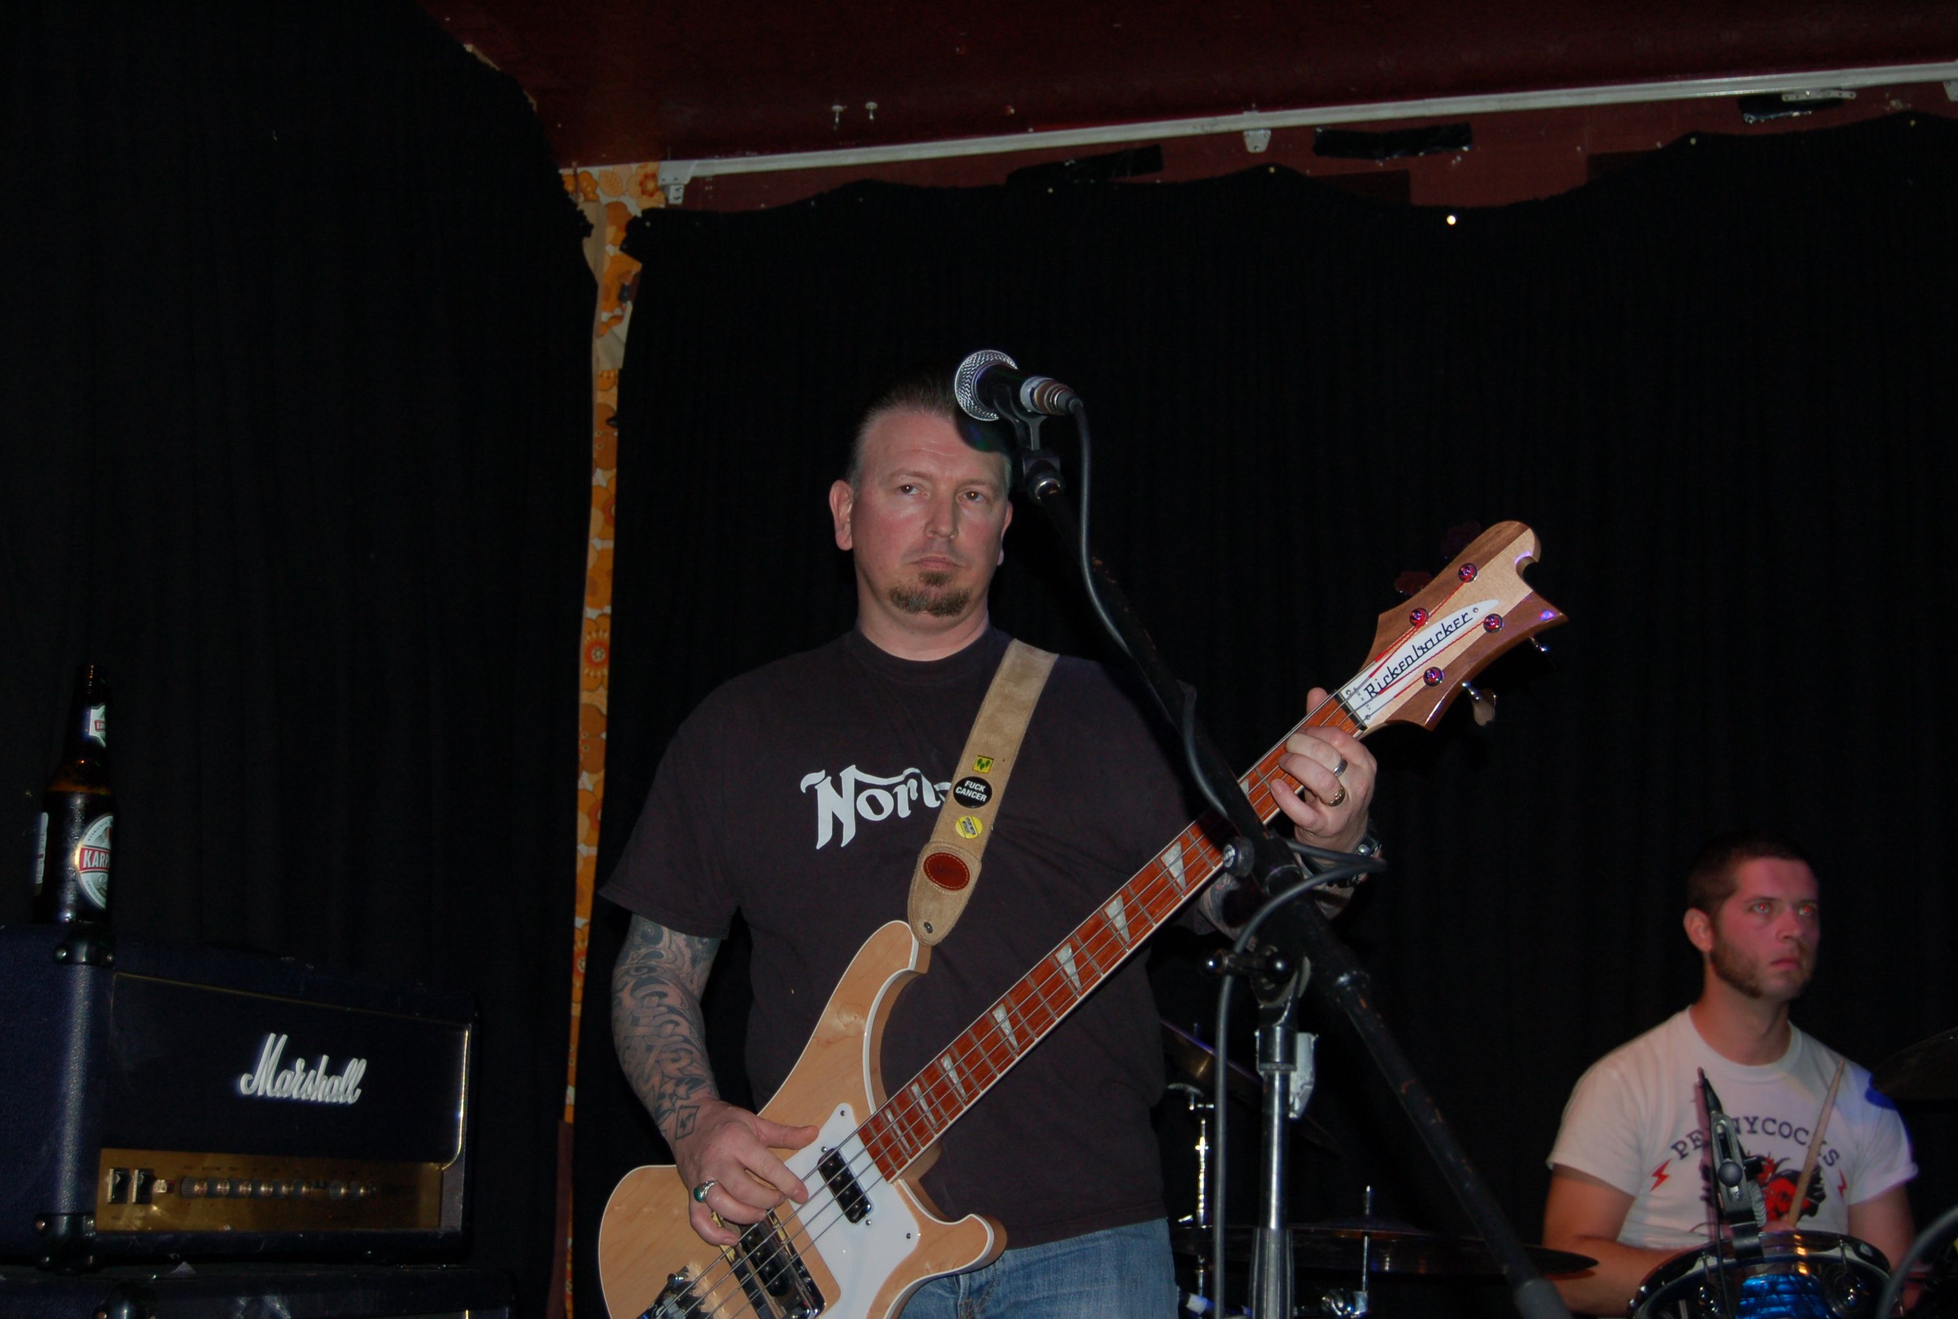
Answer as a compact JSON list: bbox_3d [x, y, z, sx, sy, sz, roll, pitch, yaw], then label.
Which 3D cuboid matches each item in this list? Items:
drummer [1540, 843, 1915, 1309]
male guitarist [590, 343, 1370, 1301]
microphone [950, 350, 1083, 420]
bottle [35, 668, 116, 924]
[{"bbox_3d":[1.027,0.871,3.603,0.600,1.350,0.720,1,-11,2],"label":"drummer"},{"bbox_3d":[-0.018,0.558,2.550,0.710,1.750,0.520,1,-11,2],"label":"male guitarist"},{"bbox_3d":[0.021,-0.188,1.950,0.052,0.052,0.175,3,7,-12],"label":"microphone"},{"bbox_3d":[-0.817,0.131,2.550,0.070,0.255,0.070,3,-11,-8],"label":"bottle"}]

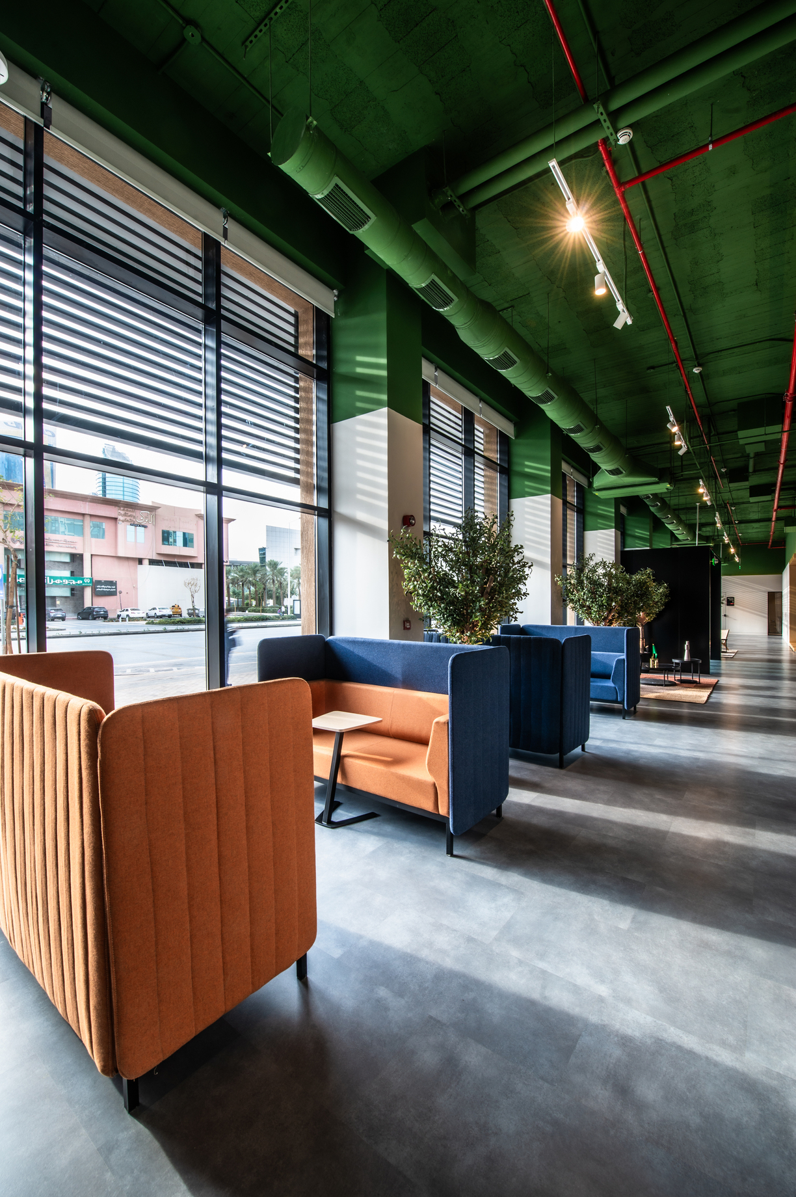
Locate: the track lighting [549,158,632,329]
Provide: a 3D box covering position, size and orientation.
[{"bbox_3d":[1.511,-2.458,3.497,0.126,0.184,1.992,-2,-2,38],"label":"track lighting"}]

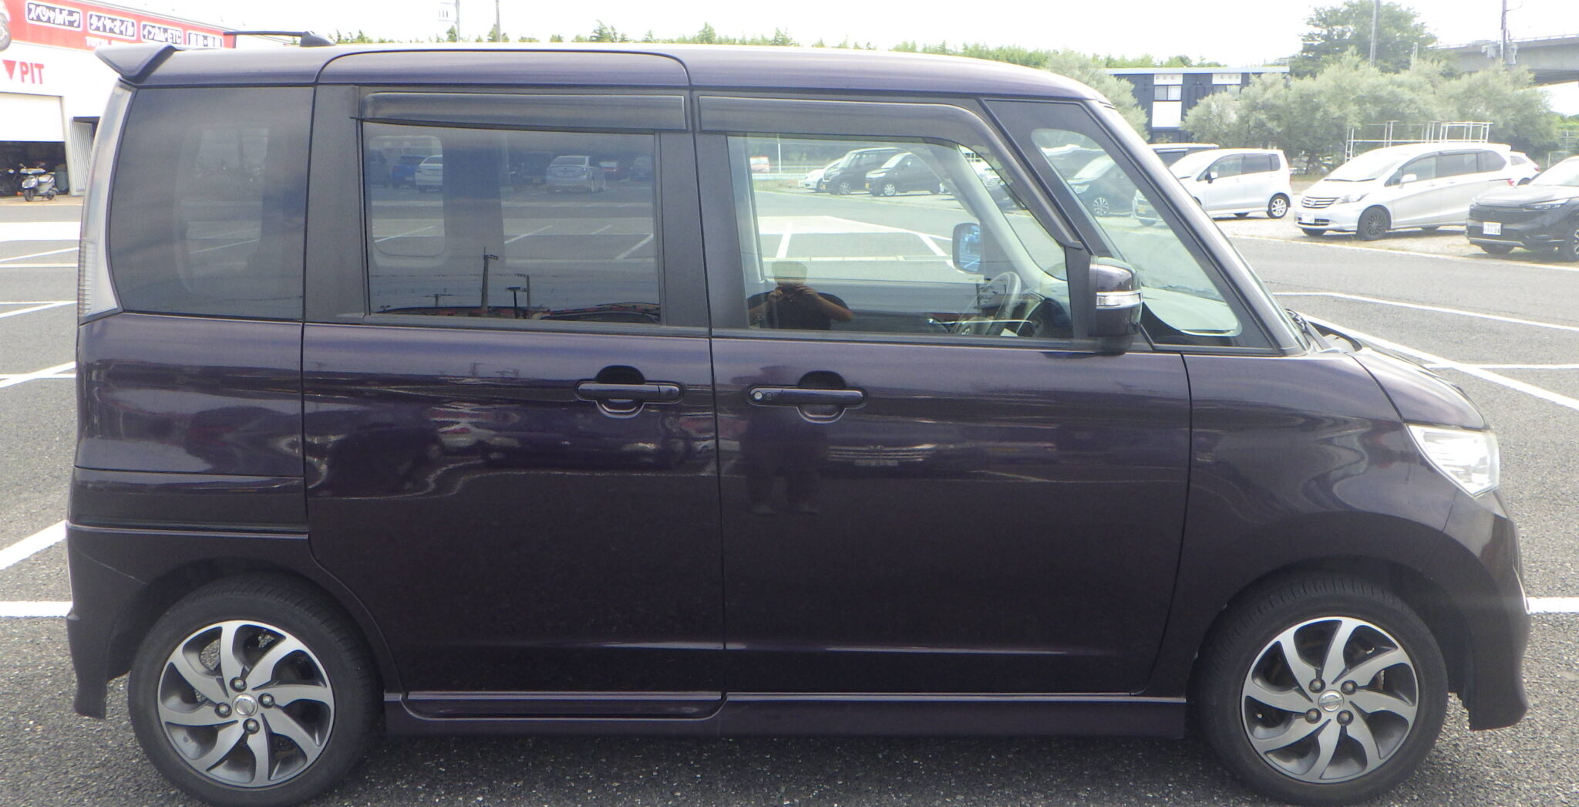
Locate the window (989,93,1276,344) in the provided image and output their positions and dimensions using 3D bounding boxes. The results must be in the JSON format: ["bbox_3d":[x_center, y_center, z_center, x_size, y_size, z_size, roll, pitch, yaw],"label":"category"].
[{"bbox_3d":[0.720,-0.369,2.691,0.615,0.520,0.080,-1,2,-4],"label":"window"}]

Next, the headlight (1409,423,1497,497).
[{"bbox_3d":[1.494,0.094,2.928,0.330,0.180,0.330,0,11,0],"label":"headlight"}]

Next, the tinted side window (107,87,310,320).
[{"bbox_3d":[-1.205,-0.410,2.670,0.440,0.480,0.060,1,3,3],"label":"tinted side window"}]

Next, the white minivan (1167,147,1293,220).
[{"bbox_3d":[9.580,-4.894,28.793,3.395,1.620,1.475,-4,12,-20],"label":"white minivan"}]

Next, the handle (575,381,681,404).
[{"bbox_3d":[-0.337,-0.021,2.685,0.217,0.042,0.045,0,8,0],"label":"handle"}]

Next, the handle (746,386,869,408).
[{"bbox_3d":[0.035,-0.011,2.687,0.243,0.042,0.045,0,8,0],"label":"handle"}]

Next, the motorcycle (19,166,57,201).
[{"bbox_3d":[-22.689,-6.650,38.638,0.710,1.140,1.760,0,11,-1],"label":"motorcycle"}]

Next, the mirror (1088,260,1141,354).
[{"bbox_3d":[0.638,-0.189,2.553,0.105,0.175,0.190,2,11,12],"label":"mirror"}]

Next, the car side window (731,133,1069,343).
[{"bbox_3d":[0.230,-0.356,2.697,0.750,0.460,0.050,0,2,0],"label":"car side window"}]

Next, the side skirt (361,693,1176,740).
[{"bbox_3d":[-0.008,0.684,2.848,1.770,0.100,0.080,0,11,0],"label":"side skirt"}]

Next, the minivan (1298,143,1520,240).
[{"bbox_3d":[11.889,-4.133,24.714,4.215,1.715,1.695,-3,11,-15],"label":"minivan"}]

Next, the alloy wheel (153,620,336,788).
[{"bbox_3d":[-1.200,0.653,2.881,0.405,0.405,0.150,0,11,0],"label":"alloy wheel"}]

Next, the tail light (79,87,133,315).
[{"bbox_3d":[-1.476,-0.425,2.725,0.190,0.520,0.170,0,11,0],"label":"tail light"}]

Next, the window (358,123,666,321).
[{"bbox_3d":[-0.580,-0.372,2.673,0.615,0.420,0.050,0,3,0],"label":"window"}]

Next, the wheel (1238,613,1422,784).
[{"bbox_3d":[1.200,0.650,2.895,0.405,0.405,0.150,0,11,0],"label":"wheel"}]

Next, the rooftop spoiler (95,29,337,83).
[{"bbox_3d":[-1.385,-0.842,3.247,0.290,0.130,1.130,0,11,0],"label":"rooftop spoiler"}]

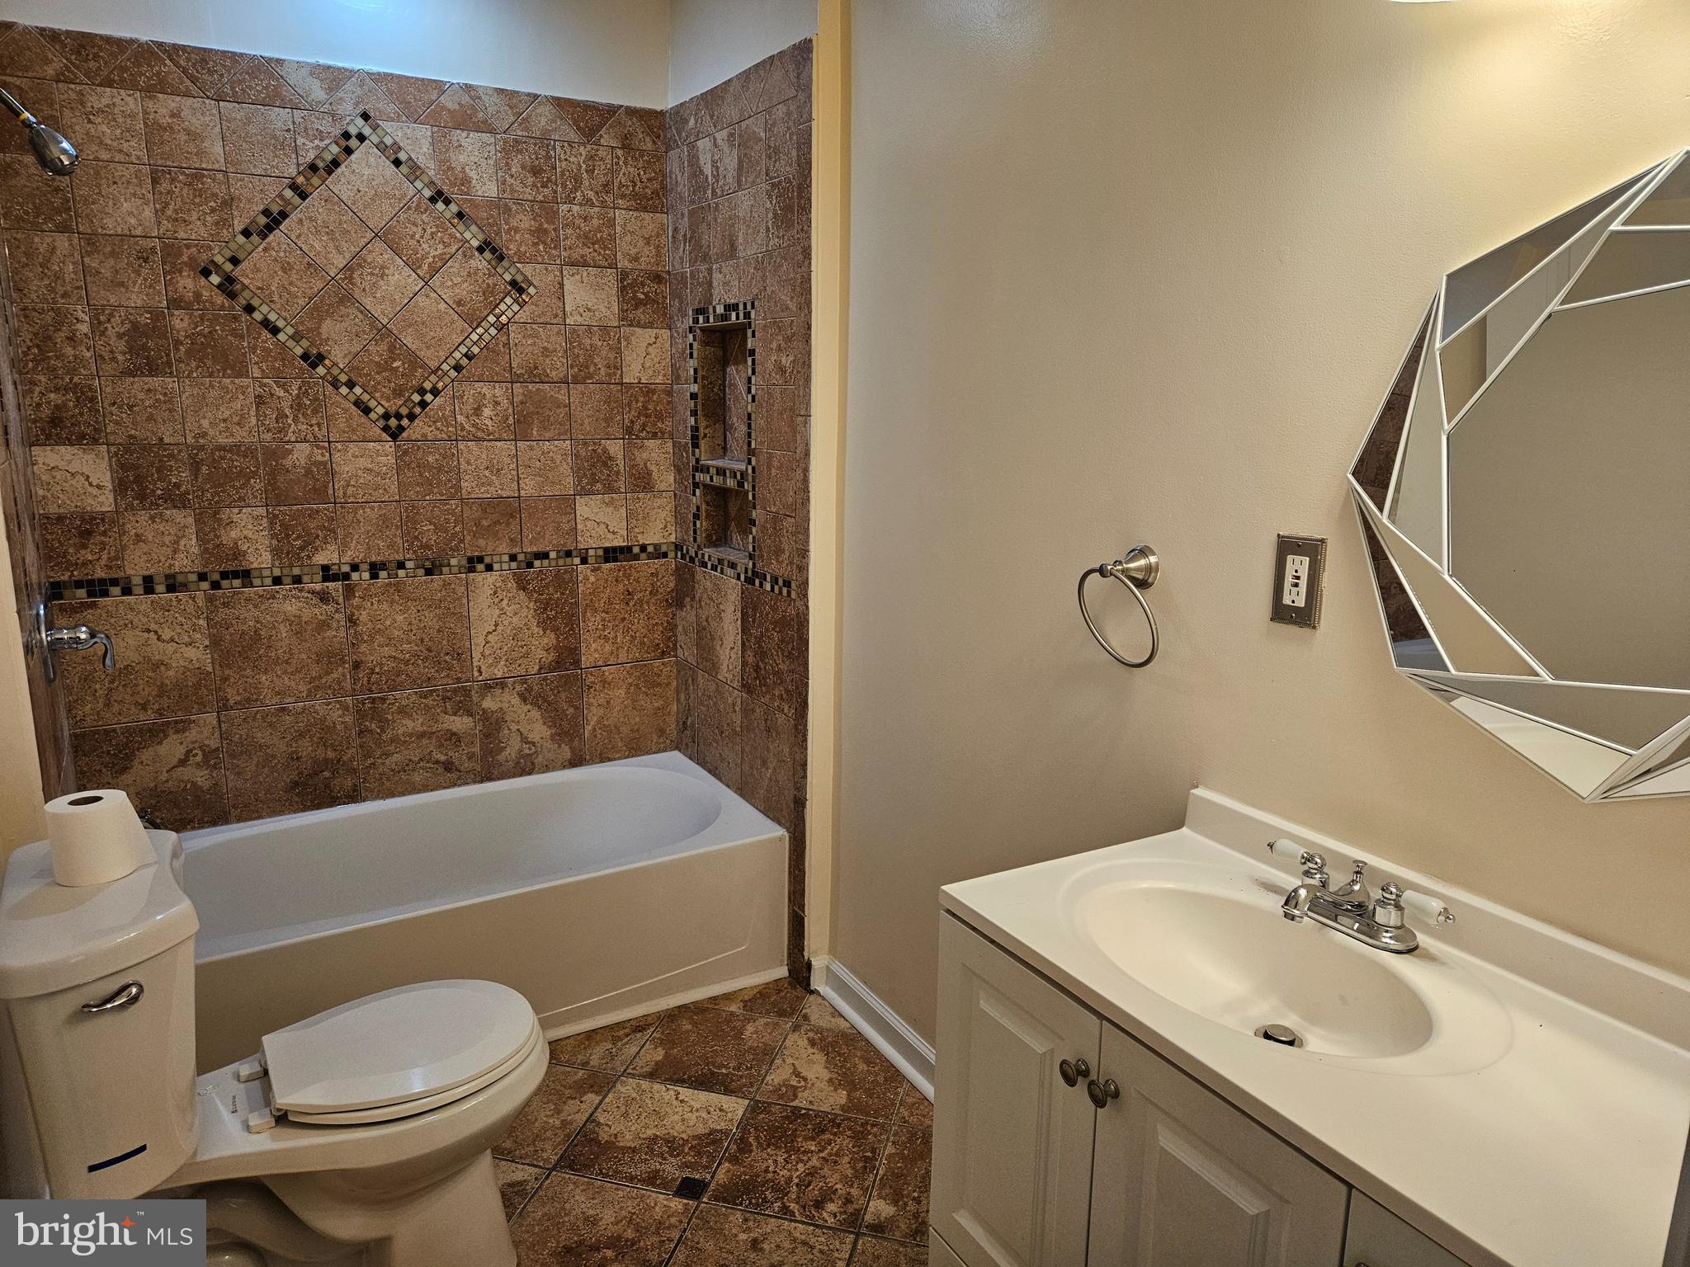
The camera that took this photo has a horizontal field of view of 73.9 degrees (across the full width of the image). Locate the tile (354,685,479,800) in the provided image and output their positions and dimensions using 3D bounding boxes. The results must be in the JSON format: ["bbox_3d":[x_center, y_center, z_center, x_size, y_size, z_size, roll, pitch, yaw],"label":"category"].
[{"bbox_3d":[-1.143,0.289,3.008,0.300,0.281,0.010,-7,14,-30],"label":"tile"}]

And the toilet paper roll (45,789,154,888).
[{"bbox_3d":[-1.099,0.298,1.647,0.110,0.109,0.110,-7,15,-30],"label":"toilet paper roll"}]

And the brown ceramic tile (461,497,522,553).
[{"bbox_3d":[-0.955,-0.289,3.028,0.150,0.149,0.010,-7,15,-30],"label":"brown ceramic tile"}]

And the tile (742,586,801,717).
[{"bbox_3d":[-0.189,0.035,2.815,0.010,0.295,0.295,-6,13,-29],"label":"tile"}]

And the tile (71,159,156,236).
[{"bbox_3d":[-1.625,-0.966,2.499,0.150,0.151,0.010,-7,14,-29],"label":"tile"}]

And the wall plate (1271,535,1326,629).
[{"bbox_3d":[0.602,-0.070,1.488,0.012,0.115,0.070,-7,14,-29],"label":"wall plate"}]

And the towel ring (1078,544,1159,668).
[{"bbox_3d":[0.419,-0.038,1.729,0.083,0.188,0.168,-7,14,-29],"label":"towel ring"}]

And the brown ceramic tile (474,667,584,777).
[{"bbox_3d":[-0.881,0.258,3.158,0.300,0.281,0.010,-7,14,-30],"label":"brown ceramic tile"}]

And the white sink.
[{"bbox_3d":[0.468,0.433,1.310,0.380,0.145,0.500,-7,15,-30],"label":"white sink"}]

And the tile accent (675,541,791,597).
[{"bbox_3d":[-0.305,-0.173,2.970,0.010,0.046,0.728,-7,14,-30],"label":"tile accent"}]

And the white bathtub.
[{"bbox_3d":[-0.985,0.706,2.825,1.512,0.390,0.740,-7,14,-29],"label":"white bathtub"}]

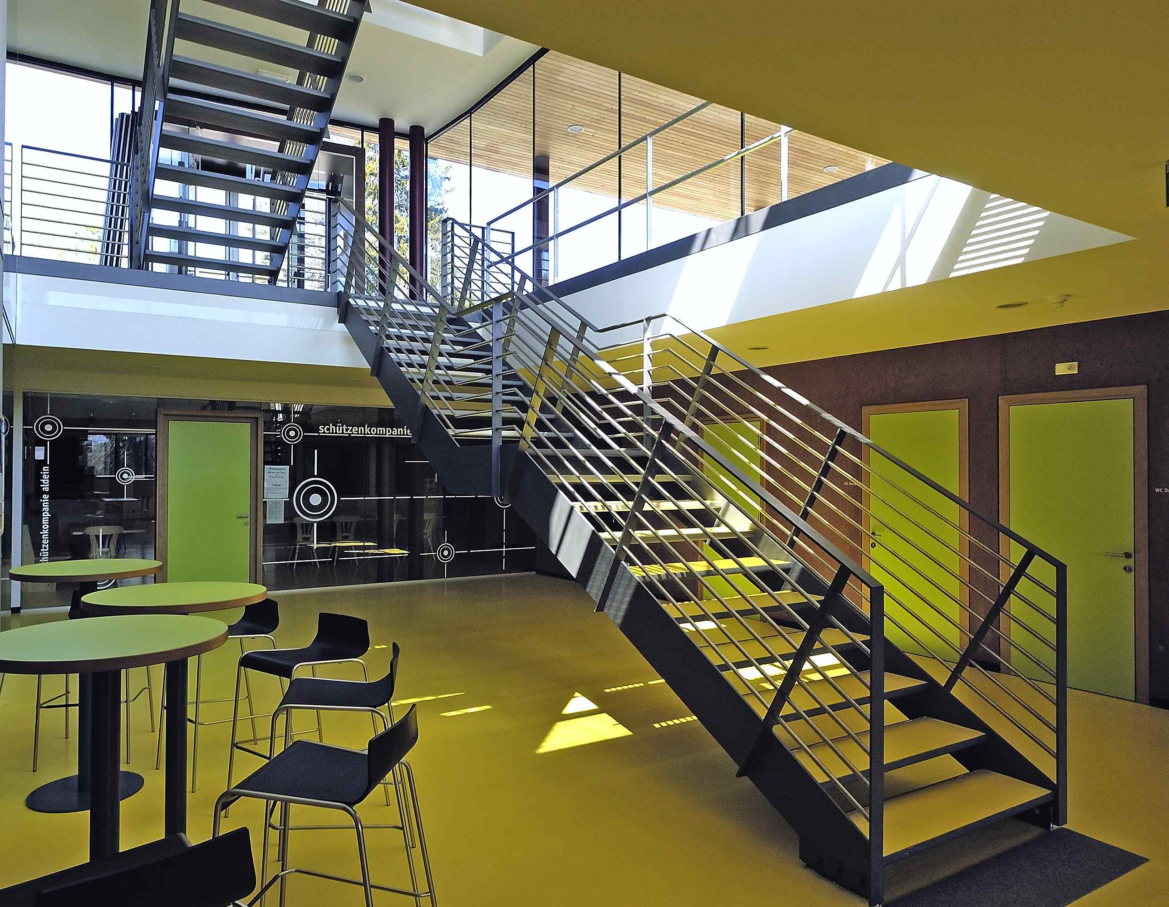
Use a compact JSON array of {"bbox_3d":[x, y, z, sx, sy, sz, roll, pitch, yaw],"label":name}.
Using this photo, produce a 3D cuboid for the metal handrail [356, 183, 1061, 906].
[{"bbox_3d":[-0.240,-0.528,6.199,1.350,4.517,6.949,0,-1,-33],"label":"metal handrail"}]

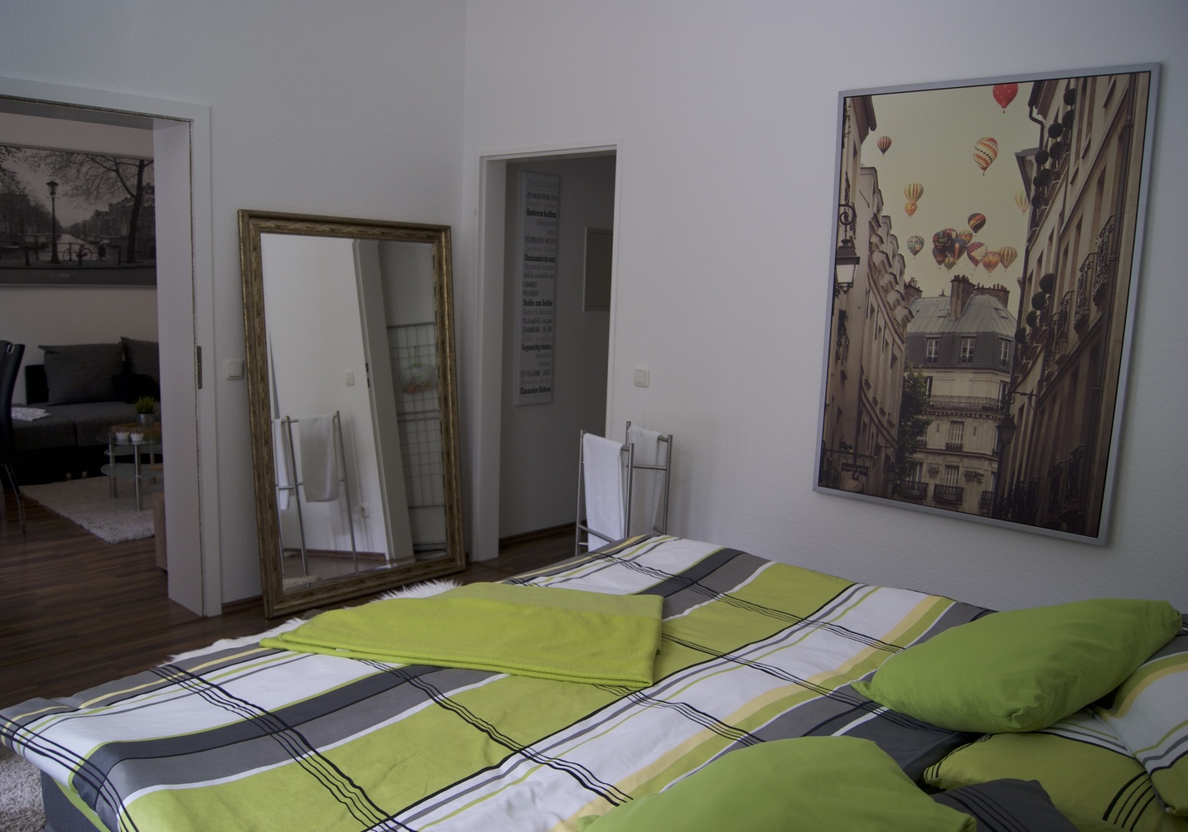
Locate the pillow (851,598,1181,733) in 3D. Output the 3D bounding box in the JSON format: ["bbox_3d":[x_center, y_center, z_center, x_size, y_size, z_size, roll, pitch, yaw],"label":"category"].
[{"bbox_3d":[0.932,0.516,2.075,0.580,0.170,0.410,-13,1,-31],"label":"pillow"}]

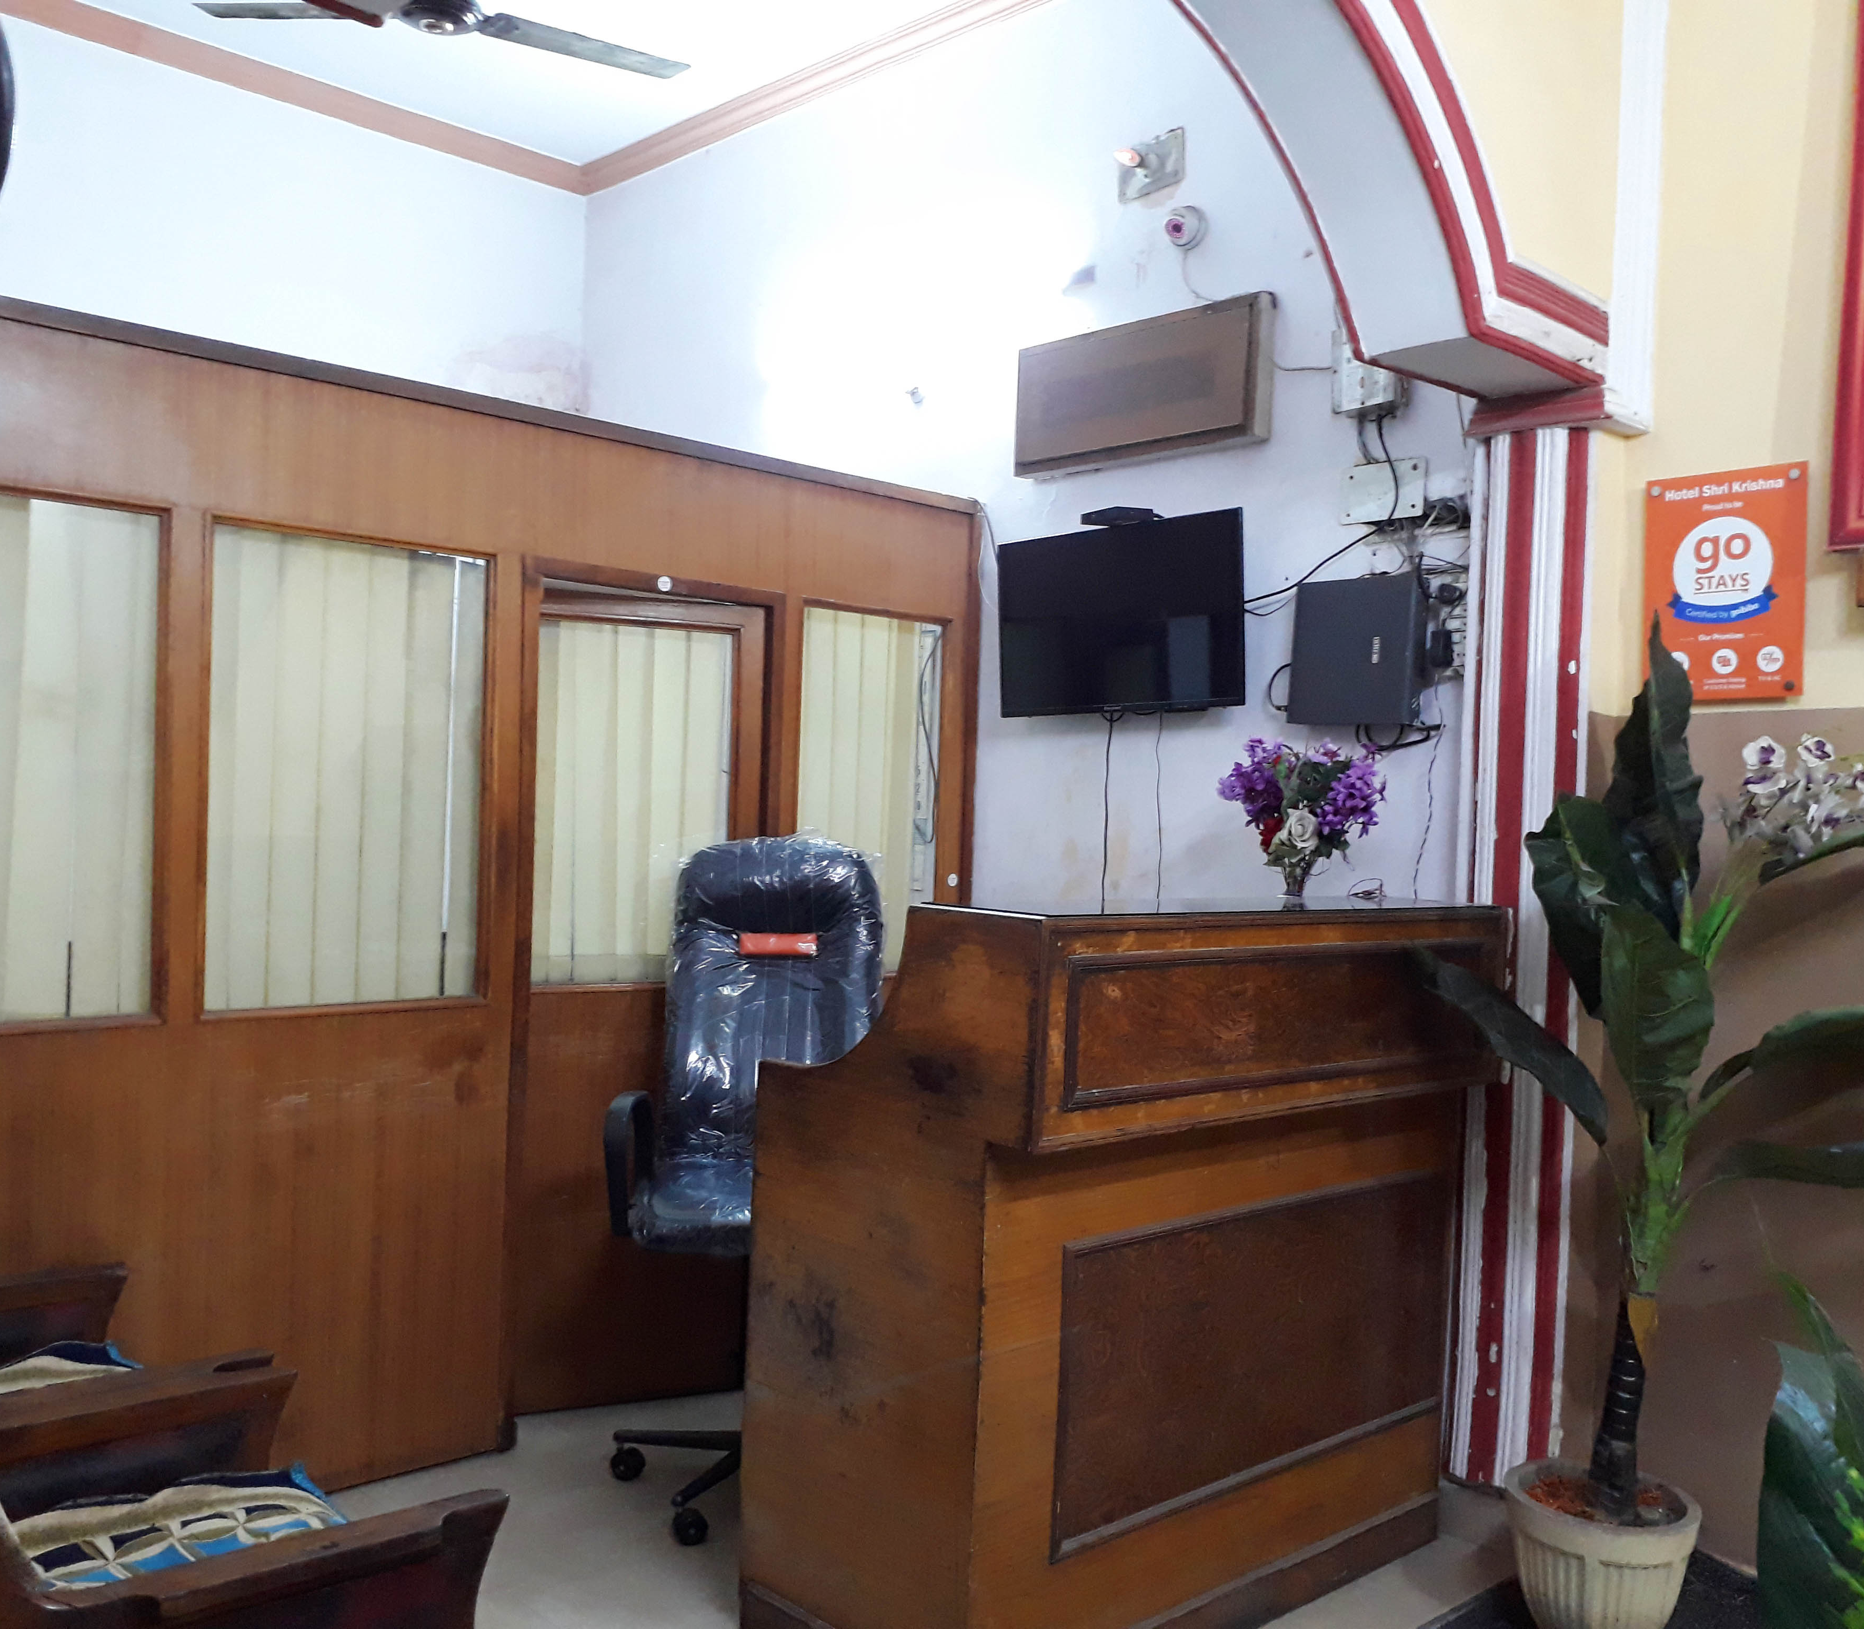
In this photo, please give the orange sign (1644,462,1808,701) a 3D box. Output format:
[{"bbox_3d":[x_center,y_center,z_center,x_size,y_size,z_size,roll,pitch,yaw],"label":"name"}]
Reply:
[{"bbox_3d":[1.452,-0.418,3.109,0.012,0.414,0.285,1,1,-45],"label":"orange sign"}]

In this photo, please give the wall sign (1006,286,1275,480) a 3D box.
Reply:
[{"bbox_3d":[0.478,-0.981,3.944,0.060,0.311,0.699,1,1,-45],"label":"wall sign"}]

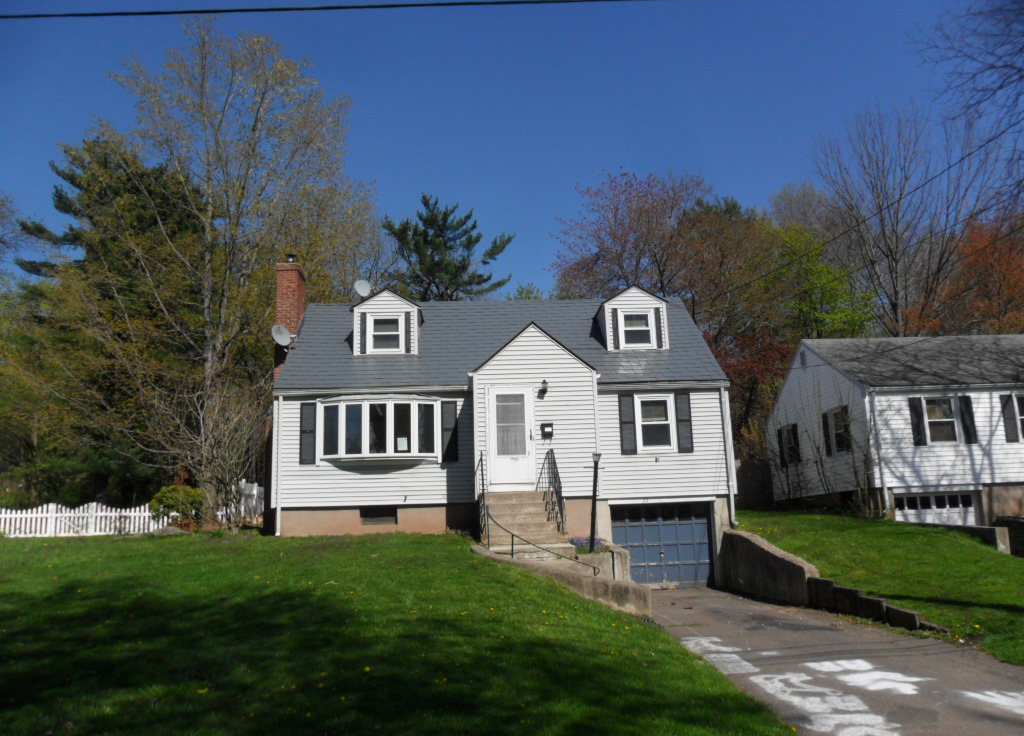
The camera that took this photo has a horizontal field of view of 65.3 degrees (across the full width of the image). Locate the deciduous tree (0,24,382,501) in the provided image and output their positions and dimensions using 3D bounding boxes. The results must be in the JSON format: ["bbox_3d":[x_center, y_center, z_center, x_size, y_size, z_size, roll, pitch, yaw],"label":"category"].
[{"bbox_3d":[-9.125,-3.064,23.029,10.200,15.328,9.000,-2,-11,0],"label":"deciduous tree"}]

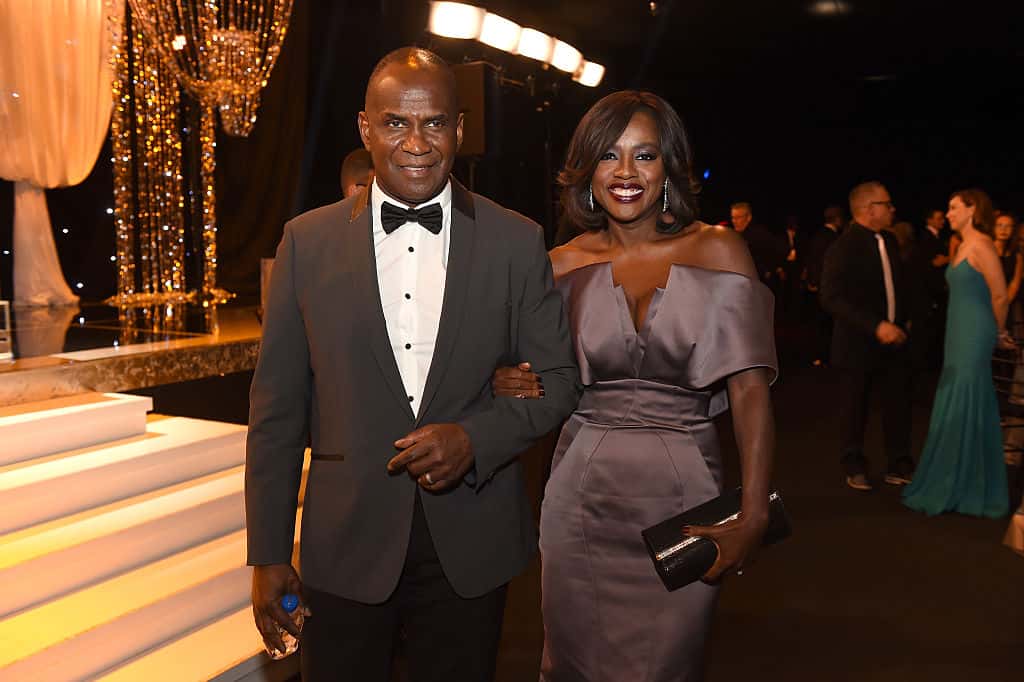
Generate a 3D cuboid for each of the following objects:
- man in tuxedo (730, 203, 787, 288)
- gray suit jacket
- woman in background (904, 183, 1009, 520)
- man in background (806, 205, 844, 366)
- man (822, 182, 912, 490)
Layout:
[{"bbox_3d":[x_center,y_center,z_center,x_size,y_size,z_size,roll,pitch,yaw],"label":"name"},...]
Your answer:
[{"bbox_3d":[1.977,-0.291,8.319,0.540,1.750,0.360,3,7,20],"label":"man in tuxedo"},{"bbox_3d":[-0.186,0.085,1.841,0.610,0.775,0.380,0,6,-4],"label":"gray suit jacket"},{"bbox_3d":[2.404,0.059,5.369,0.560,1.720,0.500,1,6,7],"label":"woman in background"},{"bbox_3d":[3.424,-0.575,10.802,0.380,1.770,0.540,1,6,5],"label":"man in background"},{"bbox_3d":[2.060,-0.015,5.784,0.550,1.770,0.400,-5,9,-42],"label":"man"}]

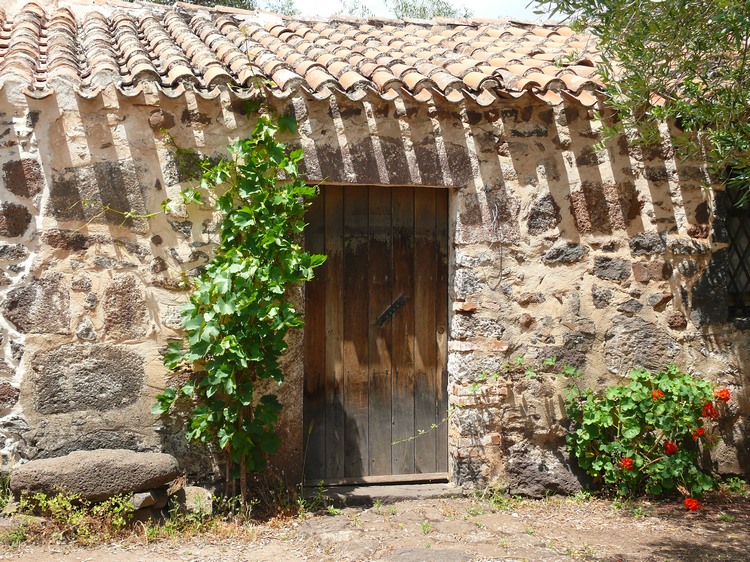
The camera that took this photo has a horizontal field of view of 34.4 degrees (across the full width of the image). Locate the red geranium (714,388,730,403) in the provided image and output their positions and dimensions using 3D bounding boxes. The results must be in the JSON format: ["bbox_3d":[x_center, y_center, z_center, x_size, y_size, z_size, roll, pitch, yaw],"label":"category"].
[{"bbox_3d":[2.263,0.745,7.900,0.100,0.090,0.090,0,1,-16],"label":"red geranium"}]

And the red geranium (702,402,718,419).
[{"bbox_3d":[2.157,0.839,7.800,0.100,0.110,0.095,0,1,-16],"label":"red geranium"}]

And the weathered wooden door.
[{"bbox_3d":[0.014,0.338,7.800,0.968,1.894,0.060,0,1,-16],"label":"weathered wooden door"}]

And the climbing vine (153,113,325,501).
[{"bbox_3d":[-0.813,0.142,7.200,0.958,2.200,0.400,0,1,-16],"label":"climbing vine"}]

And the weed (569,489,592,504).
[{"bbox_3d":[1.270,1.332,7.500,0.140,0.085,0.120,0,1,-16],"label":"weed"}]

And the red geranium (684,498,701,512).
[{"bbox_3d":[1.885,1.332,7.200,0.095,0.082,0.090,0,1,-16],"label":"red geranium"}]

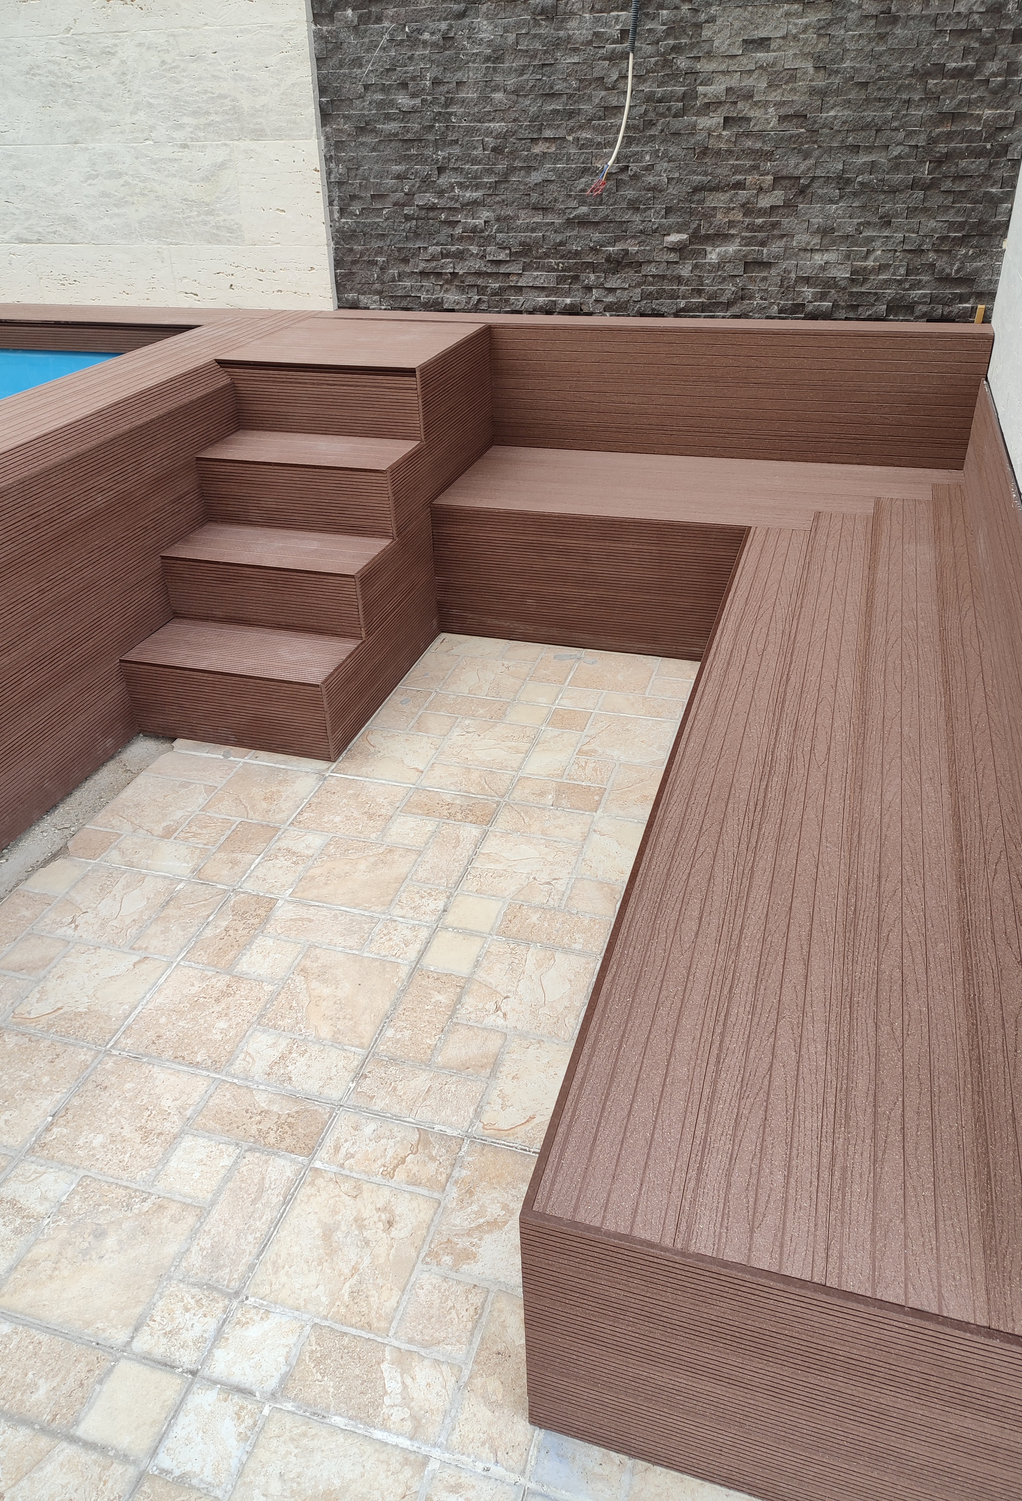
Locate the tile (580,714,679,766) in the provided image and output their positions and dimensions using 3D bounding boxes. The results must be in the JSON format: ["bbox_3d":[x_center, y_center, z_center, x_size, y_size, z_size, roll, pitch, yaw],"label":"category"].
[{"bbox_3d":[0.299,-0.025,2.632,0.218,0.012,0.206,7,34,16],"label":"tile"}]

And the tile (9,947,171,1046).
[{"bbox_3d":[-0.786,0.461,1.966,0.202,0.014,0.211,7,34,16],"label":"tile"}]

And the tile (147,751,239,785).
[{"bbox_3d":[-0.804,0.050,2.626,0.228,0.013,0.117,8,34,16],"label":"tile"}]

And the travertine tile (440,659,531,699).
[{"bbox_3d":[-0.067,-0.203,2.962,0.219,0.012,0.206,8,34,15],"label":"travertine tile"}]

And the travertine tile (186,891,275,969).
[{"bbox_3d":[-0.561,0.364,2.101,0.103,0.012,0.213,8,34,15],"label":"travertine tile"}]

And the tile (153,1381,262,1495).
[{"bbox_3d":[-0.376,0.859,1.300,0.099,0.012,0.104,7,34,16],"label":"tile"}]

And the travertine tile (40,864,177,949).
[{"bbox_3d":[-0.839,0.327,2.186,0.219,0.012,0.215,8,34,15],"label":"travertine tile"}]

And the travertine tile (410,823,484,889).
[{"bbox_3d":[-0.137,0.233,2.280,0.098,0.014,0.214,7,34,16],"label":"travertine tile"}]

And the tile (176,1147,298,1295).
[{"bbox_3d":[-0.401,0.701,1.558,0.088,0.014,0.216,7,34,16],"label":"tile"}]

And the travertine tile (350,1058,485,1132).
[{"bbox_3d":[-0.154,0.574,1.729,0.203,0.012,0.100,7,34,16],"label":"travertine tile"}]

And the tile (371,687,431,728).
[{"bbox_3d":[-0.298,-0.108,2.843,0.103,0.013,0.216,8,34,16],"label":"tile"}]

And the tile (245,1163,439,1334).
[{"bbox_3d":[-0.238,0.722,1.513,0.206,0.014,0.211,7,34,16],"label":"tile"}]

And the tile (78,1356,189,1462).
[{"bbox_3d":[-0.484,0.845,1.336,0.105,0.012,0.097,8,34,15],"label":"tile"}]

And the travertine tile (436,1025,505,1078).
[{"bbox_3d":[-0.070,0.522,1.803,0.094,0.012,0.094,7,34,16],"label":"travertine tile"}]

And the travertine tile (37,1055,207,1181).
[{"bbox_3d":[-0.635,0.605,1.717,0.205,0.012,0.197,7,34,16],"label":"travertine tile"}]

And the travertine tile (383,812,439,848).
[{"bbox_3d":[-0.228,0.192,2.365,0.111,0.013,0.102,8,34,16],"label":"travertine tile"}]

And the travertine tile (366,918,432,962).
[{"bbox_3d":[-0.220,0.379,2.055,0.096,0.014,0.104,7,34,16],"label":"travertine tile"}]

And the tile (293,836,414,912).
[{"bbox_3d":[-0.329,0.266,2.226,0.206,0.012,0.201,7,34,16],"label":"tile"}]

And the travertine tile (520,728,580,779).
[{"bbox_3d":[0.102,0.013,2.612,0.099,0.014,0.216,7,34,16],"label":"travertine tile"}]

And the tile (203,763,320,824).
[{"bbox_3d":[-0.595,0.106,2.515,0.224,0.012,0.215,8,34,15],"label":"tile"}]

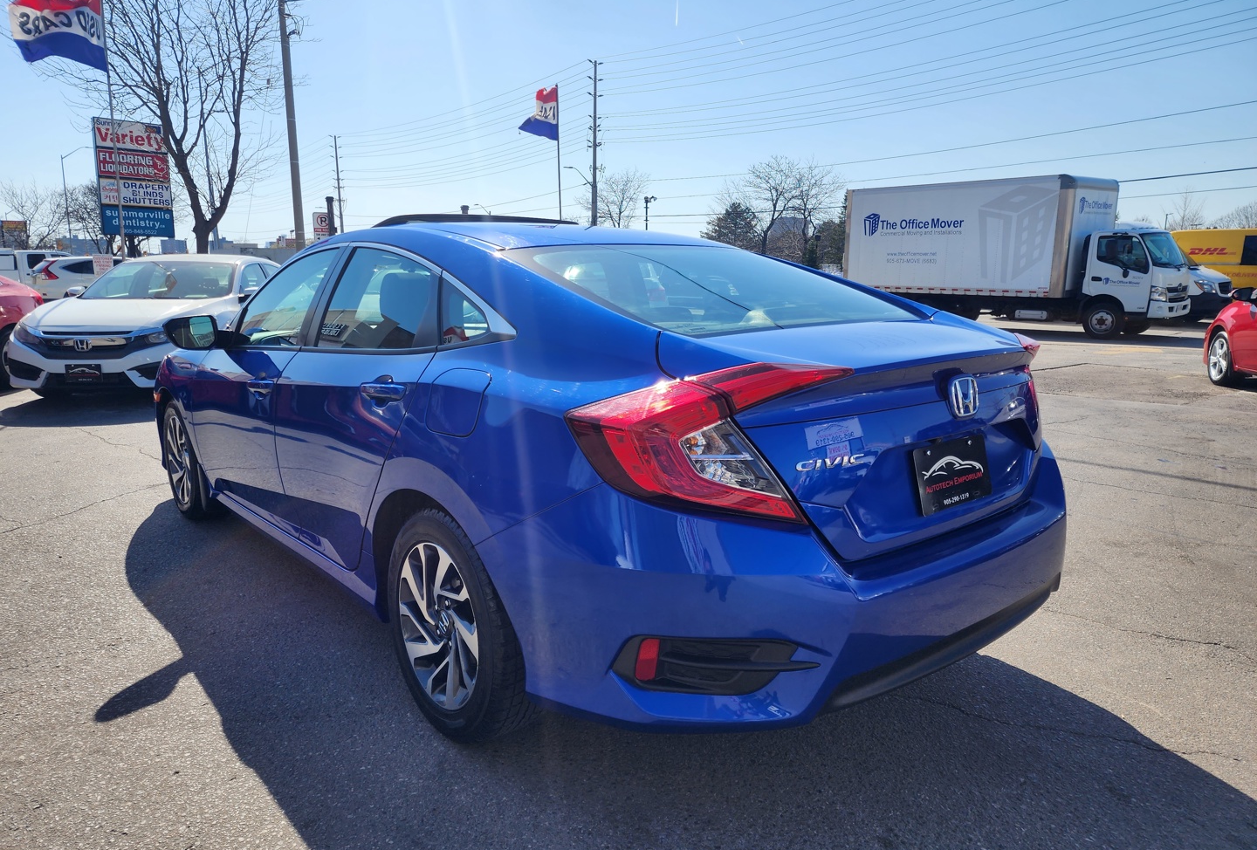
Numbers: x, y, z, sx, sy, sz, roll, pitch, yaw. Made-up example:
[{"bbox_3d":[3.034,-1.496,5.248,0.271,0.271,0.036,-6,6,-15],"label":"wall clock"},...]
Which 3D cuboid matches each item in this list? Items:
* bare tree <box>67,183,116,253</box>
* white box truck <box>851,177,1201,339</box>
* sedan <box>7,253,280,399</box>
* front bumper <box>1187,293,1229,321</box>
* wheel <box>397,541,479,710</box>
[{"bbox_3d":[-30.127,-10.525,48.482,4.600,6.819,4.400,-6,11,-31],"label":"bare tree"},{"bbox_3d":[9.190,-4.030,20.370,2.450,3.500,7.500,-8,13,-40],"label":"white box truck"},{"bbox_3d":[-4.820,-1.150,9.360,1.800,1.416,4.630,-1,10,-5],"label":"sedan"},{"bbox_3d":[13.939,-2.852,20.300,1.900,0.600,0.600,-8,13,-37],"label":"front bumper"},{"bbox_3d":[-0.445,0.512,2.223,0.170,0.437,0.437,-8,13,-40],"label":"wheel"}]

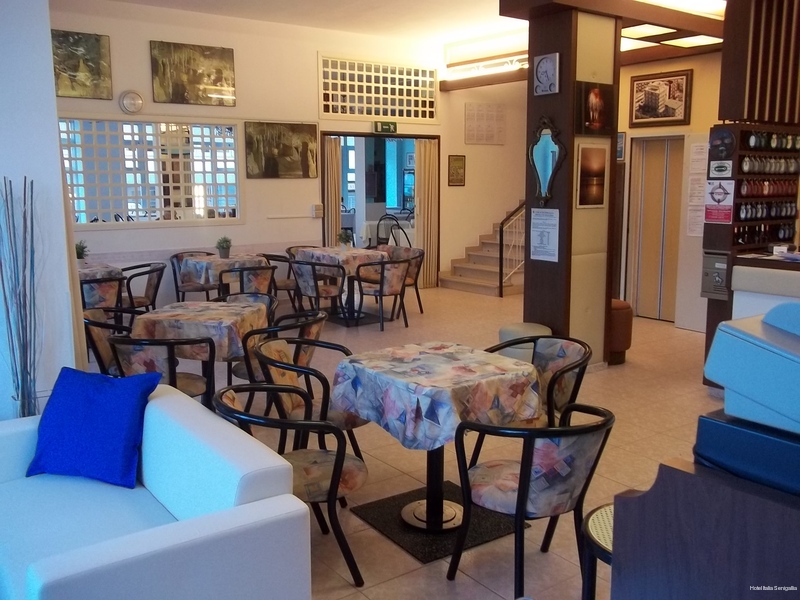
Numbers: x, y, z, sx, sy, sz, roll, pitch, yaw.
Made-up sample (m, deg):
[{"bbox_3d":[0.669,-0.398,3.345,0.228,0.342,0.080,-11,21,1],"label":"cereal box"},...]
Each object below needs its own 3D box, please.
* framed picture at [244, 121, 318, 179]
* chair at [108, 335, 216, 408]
[{"bbox_3d":[-1.385,-1.772,8.806,0.982,0.636,0.030,-8,12,-40],"label":"framed picture"},{"bbox_3d":[-1.337,0.525,4.153,0.540,0.733,0.520,0,9,6],"label":"chair"}]

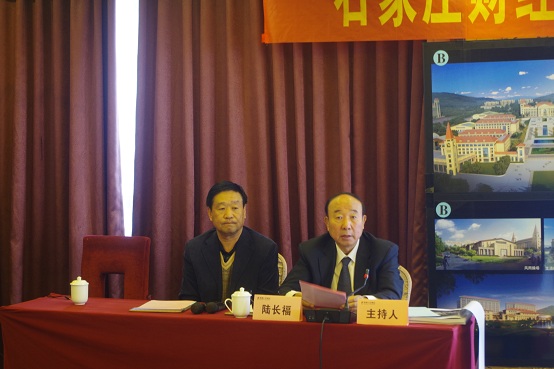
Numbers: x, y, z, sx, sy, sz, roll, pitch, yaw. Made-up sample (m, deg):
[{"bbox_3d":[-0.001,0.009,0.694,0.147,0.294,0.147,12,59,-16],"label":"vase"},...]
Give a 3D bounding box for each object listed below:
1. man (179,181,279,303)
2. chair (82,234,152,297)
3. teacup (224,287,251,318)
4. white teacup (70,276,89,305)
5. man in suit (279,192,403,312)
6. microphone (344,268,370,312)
[{"bbox_3d":[-0.229,0.644,5.721,0.529,1.303,0.753,0,1,12],"label":"man"},{"bbox_3d":[-0.901,0.782,6.546,0.428,0.998,0.560,0,1,16],"label":"chair"},{"bbox_3d":[-0.167,0.488,5.192,0.110,0.123,0.085,0,1,0],"label":"teacup"},{"bbox_3d":[-0.882,0.477,5.650,0.085,0.123,0.102,0,1,-6],"label":"white teacup"},{"bbox_3d":[0.285,0.667,5.497,0.570,1.262,0.774,0,1,7],"label":"man in suit"},{"bbox_3d":[0.332,0.437,5.171,0.076,0.173,0.142,0,1,17],"label":"microphone"}]

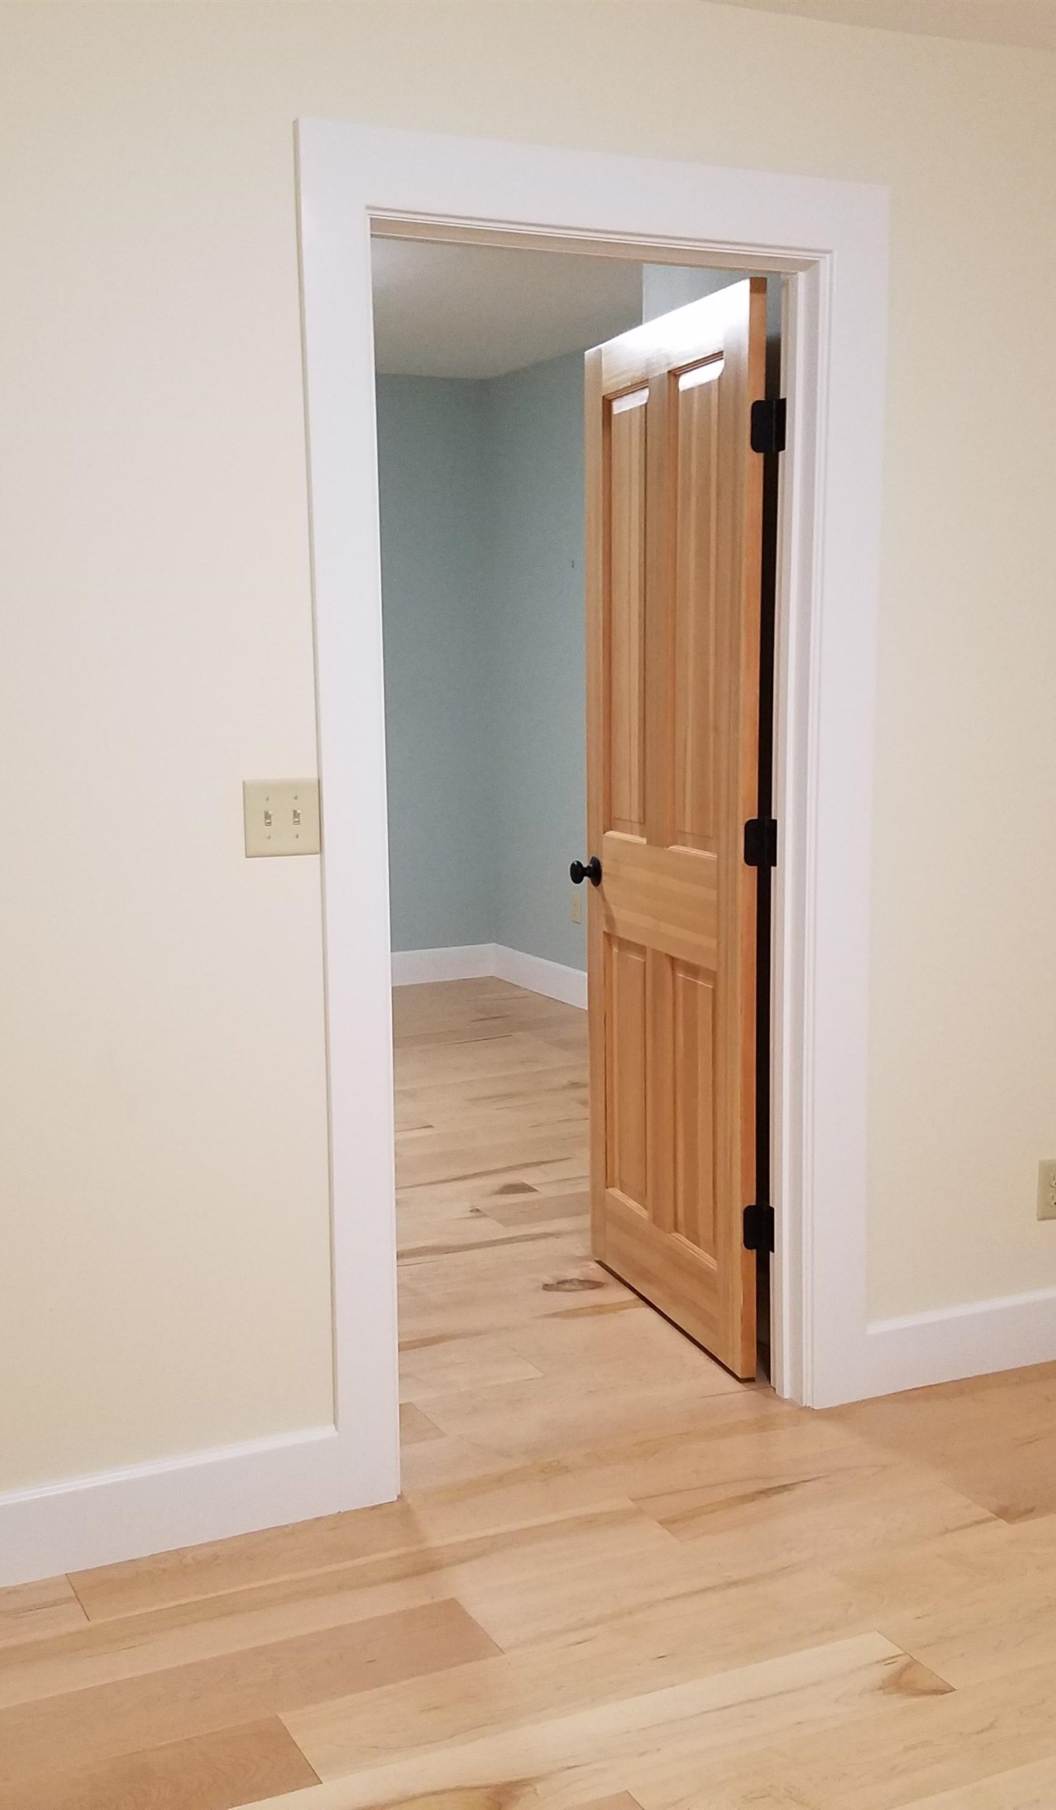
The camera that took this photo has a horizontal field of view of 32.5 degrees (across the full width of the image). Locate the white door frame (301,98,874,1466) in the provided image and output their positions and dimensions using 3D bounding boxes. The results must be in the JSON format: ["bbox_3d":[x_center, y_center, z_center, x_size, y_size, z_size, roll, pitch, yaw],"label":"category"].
[{"bbox_3d":[0.126,-0.126,3.099,1.044,2.174,0.140,-4,8,-24],"label":"white door frame"}]

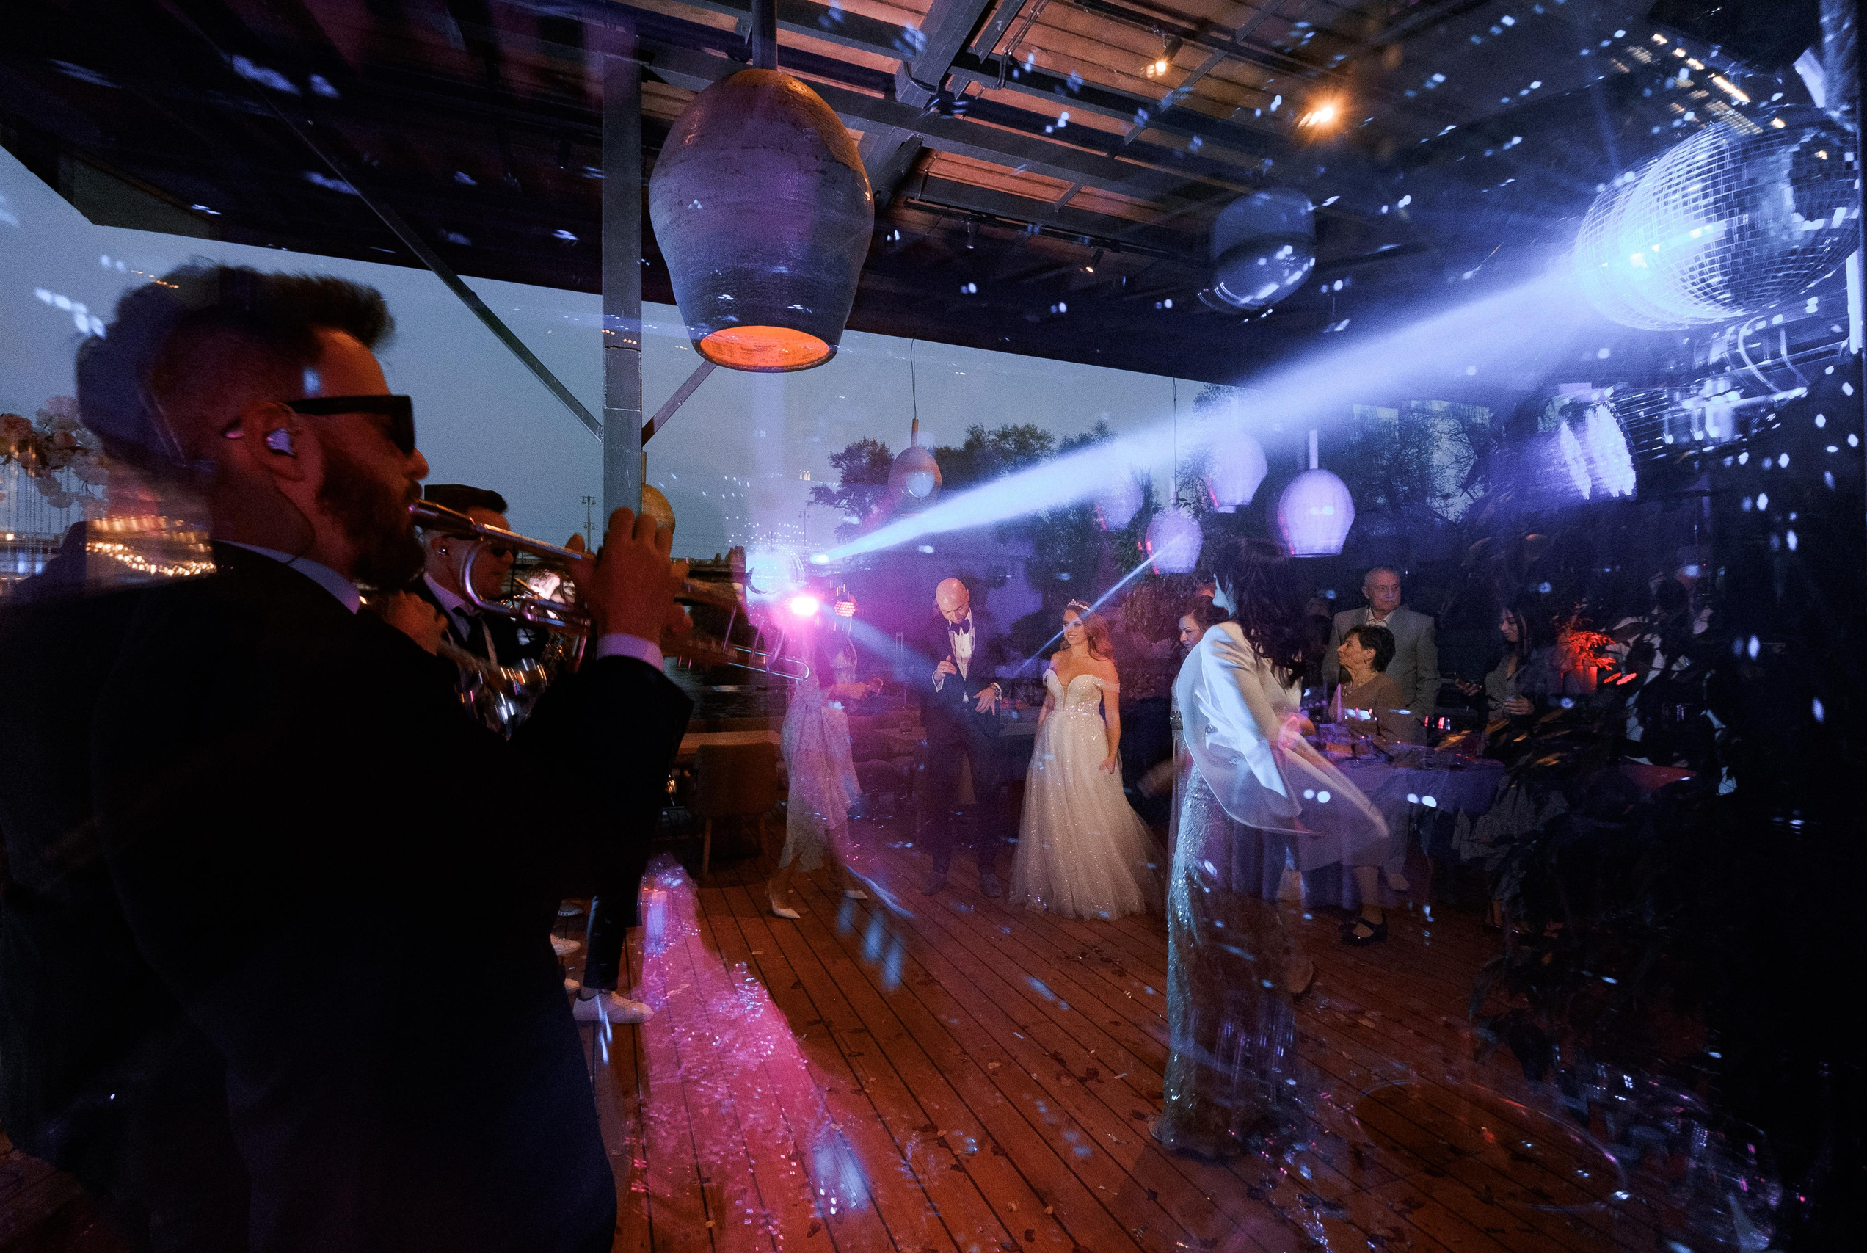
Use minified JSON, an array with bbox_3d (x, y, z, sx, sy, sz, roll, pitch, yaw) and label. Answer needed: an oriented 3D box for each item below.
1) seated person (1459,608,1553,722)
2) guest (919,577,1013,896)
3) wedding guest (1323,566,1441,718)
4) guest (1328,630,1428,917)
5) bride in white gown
[{"bbox_3d":[2.980,0.700,4.050,0.450,1.530,0.500,0,0,-32],"label":"seated person"},{"bbox_3d":[0.180,0.610,4.420,0.560,1.760,0.420,0,0,0],"label":"guest"},{"bbox_3d":[2.450,0.590,4.280,0.560,1.770,0.360,0,0,30],"label":"wedding guest"},{"bbox_3d":[2.150,0.740,3.840,0.400,1.490,0.460,0,0,-22],"label":"guest"},{"bbox_3d":[0.860,0.675,4.360,0.800,1.630,0.850,0,0,30],"label":"bride in white gown"}]

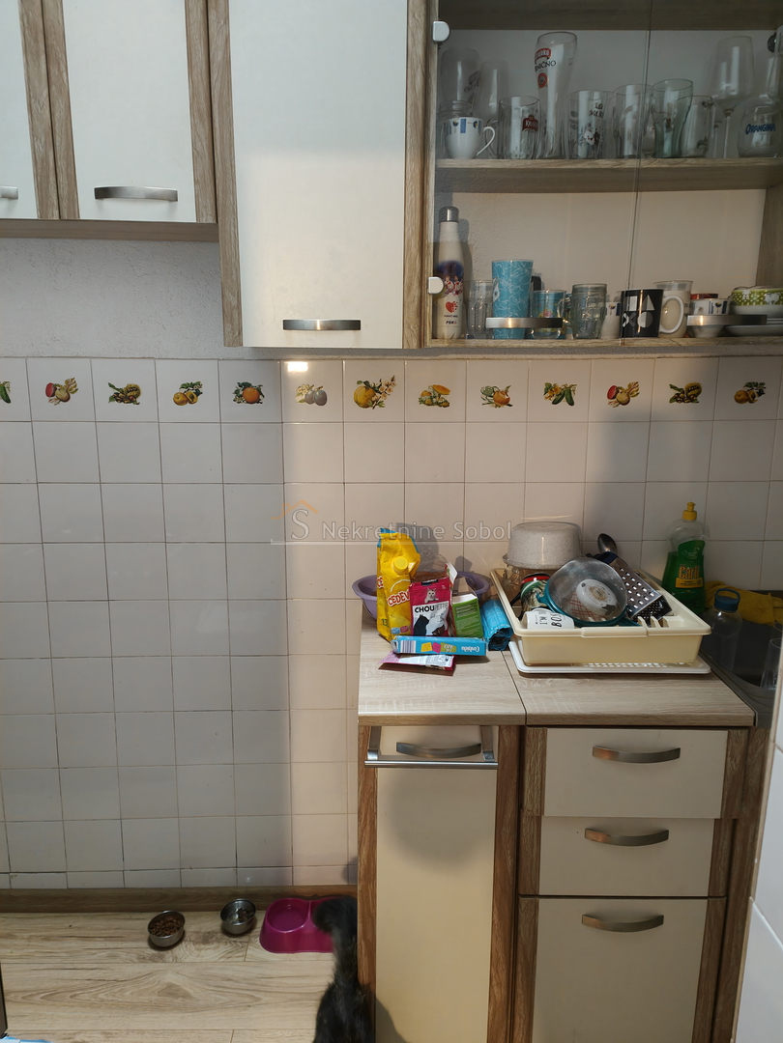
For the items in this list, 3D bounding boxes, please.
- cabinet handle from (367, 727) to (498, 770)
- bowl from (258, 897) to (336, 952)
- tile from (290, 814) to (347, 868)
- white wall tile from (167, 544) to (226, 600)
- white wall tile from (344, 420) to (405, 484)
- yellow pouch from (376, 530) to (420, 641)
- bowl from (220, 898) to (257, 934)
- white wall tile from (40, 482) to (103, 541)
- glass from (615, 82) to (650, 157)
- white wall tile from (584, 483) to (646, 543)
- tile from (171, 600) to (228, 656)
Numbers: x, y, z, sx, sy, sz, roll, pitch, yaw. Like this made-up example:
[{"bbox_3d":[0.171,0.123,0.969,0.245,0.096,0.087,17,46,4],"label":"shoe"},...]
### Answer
[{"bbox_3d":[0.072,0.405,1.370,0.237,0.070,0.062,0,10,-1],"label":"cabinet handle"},{"bbox_3d":[-0.213,1.059,1.986,0.262,0.052,0.155,0,9,-2],"label":"bowl"},{"bbox_3d":[-0.194,0.878,2.075,0.150,0.150,0.008,0,10,-1],"label":"tile"},{"bbox_3d":[-0.496,0.128,1.928,0.150,0.150,0.009,0,10,-1],"label":"white wall tile"},{"bbox_3d":[-0.042,-0.171,1.886,0.149,0.149,0.008,0,11,-1],"label":"white wall tile"},{"bbox_3d":[0.021,0.139,1.636,0.082,0.236,0.074,-4,12,-21],"label":"yellow pouch"},{"bbox_3d":[-0.410,1.072,2.029,0.098,0.043,0.098,0,10,-1],"label":"bowl"},{"bbox_3d":[-0.800,-0.020,1.889,0.150,0.150,0.010,0,9,-2],"label":"white wall tile"},{"bbox_3d":[0.499,-0.825,1.565,0.078,0.138,0.078,0,11,-1],"label":"glass"},{"bbox_3d":[0.564,-0.024,1.905,0.150,0.150,0.009,0,11,-1],"label":"white wall tile"},{"bbox_3d":[-0.496,0.277,1.954,0.150,0.150,0.009,0,10,-1],"label":"tile"}]

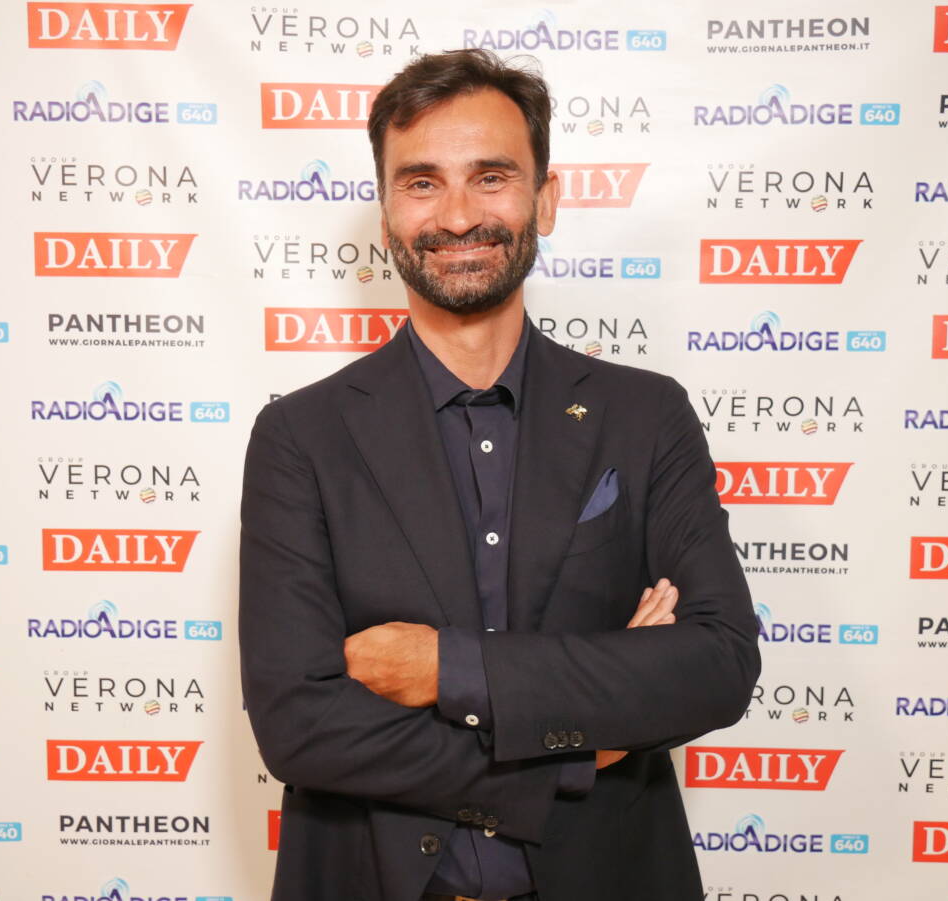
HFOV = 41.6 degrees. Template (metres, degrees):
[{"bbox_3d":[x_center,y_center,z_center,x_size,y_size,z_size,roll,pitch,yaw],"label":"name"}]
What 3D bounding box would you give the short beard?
[{"bbox_3d":[-0.011,-0.183,1.220,0.146,0.103,0.098,-4,6,4],"label":"short beard"}]

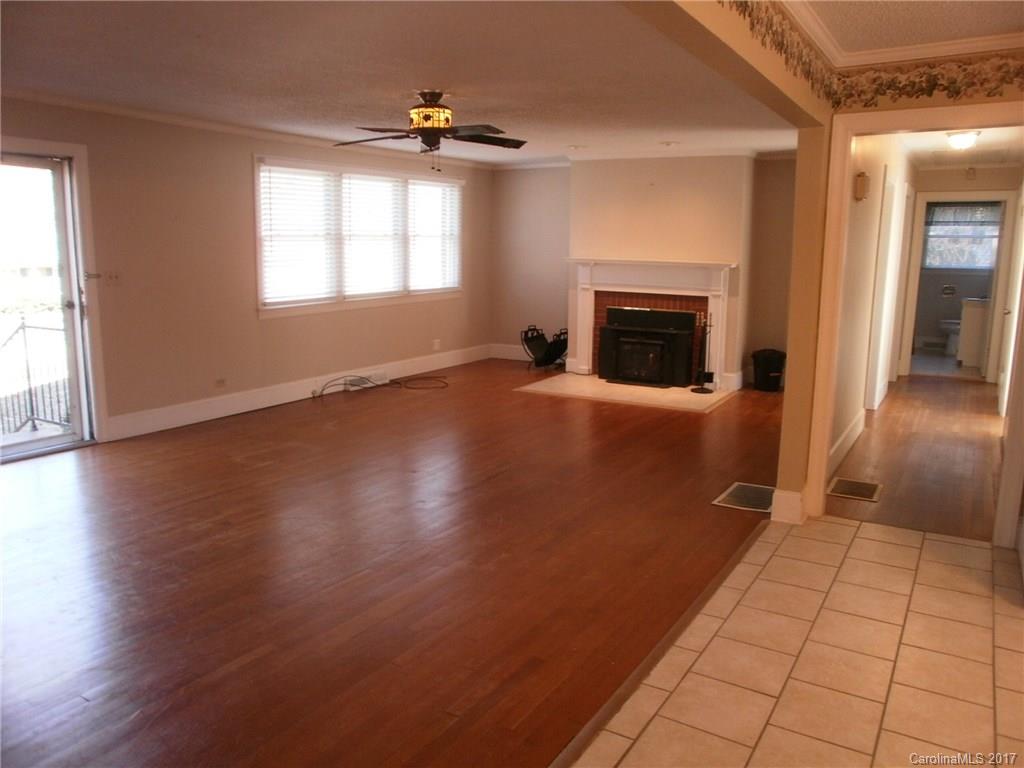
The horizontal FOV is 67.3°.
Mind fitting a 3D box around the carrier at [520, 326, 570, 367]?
[{"bbox_3d":[0.443,-0.450,9.472,0.550,0.500,0.420,6,12,31],"label":"carrier"}]

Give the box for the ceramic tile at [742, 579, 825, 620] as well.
[{"bbox_3d":[1.161,0.921,3.284,0.301,0.010,0.301,6,12,31],"label":"ceramic tile"}]

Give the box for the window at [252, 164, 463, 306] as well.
[{"bbox_3d":[-1.437,-1.562,8.182,0.100,1.321,3.070,6,12,31],"label":"window"}]

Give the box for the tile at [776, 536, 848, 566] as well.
[{"bbox_3d":[1.501,0.838,3.837,0.305,0.010,0.305,6,12,31],"label":"tile"}]

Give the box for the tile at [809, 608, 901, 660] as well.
[{"bbox_3d":[1.324,0.961,2.954,0.300,0.010,0.300,6,12,31],"label":"tile"}]

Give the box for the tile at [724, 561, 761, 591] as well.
[{"bbox_3d":[1.043,0.869,3.470,0.092,0.010,0.300,6,12,31],"label":"tile"}]

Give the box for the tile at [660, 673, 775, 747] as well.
[{"bbox_3d":[0.678,1.059,2.513,0.301,0.010,0.301,6,12,31],"label":"tile"}]

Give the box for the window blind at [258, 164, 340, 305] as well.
[{"bbox_3d":[-2.058,-1.444,7.542,0.060,1.268,1.000,6,12,31],"label":"window blind"}]

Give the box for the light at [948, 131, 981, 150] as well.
[{"bbox_3d":[3.825,-2.059,6.529,0.295,0.140,0.295,6,12,31],"label":"light"}]

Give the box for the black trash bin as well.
[{"bbox_3d":[2.733,-0.140,8.158,0.350,0.410,0.350,6,12,31],"label":"black trash bin"}]

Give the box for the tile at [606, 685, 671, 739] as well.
[{"bbox_3d":[0.414,1.071,2.514,0.103,0.010,0.305,6,12,31],"label":"tile"}]

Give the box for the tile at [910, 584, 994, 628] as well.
[{"bbox_3d":[1.846,0.932,3.228,0.301,0.010,0.301,6,12,31],"label":"tile"}]

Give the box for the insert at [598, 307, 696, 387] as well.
[{"bbox_3d":[1.469,-0.413,8.572,1.048,0.800,0.406,6,12,31],"label":"insert"}]

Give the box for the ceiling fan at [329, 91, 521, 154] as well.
[{"bbox_3d":[-0.531,-1.728,5.070,1.260,0.400,1.200,-1,10,-6],"label":"ceiling fan"}]

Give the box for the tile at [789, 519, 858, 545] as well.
[{"bbox_3d":[1.644,0.782,4.056,0.301,0.010,0.301,6,12,31],"label":"tile"}]

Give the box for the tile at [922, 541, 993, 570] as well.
[{"bbox_3d":[2.195,0.847,3.791,0.305,0.010,0.305,6,12,31],"label":"tile"}]

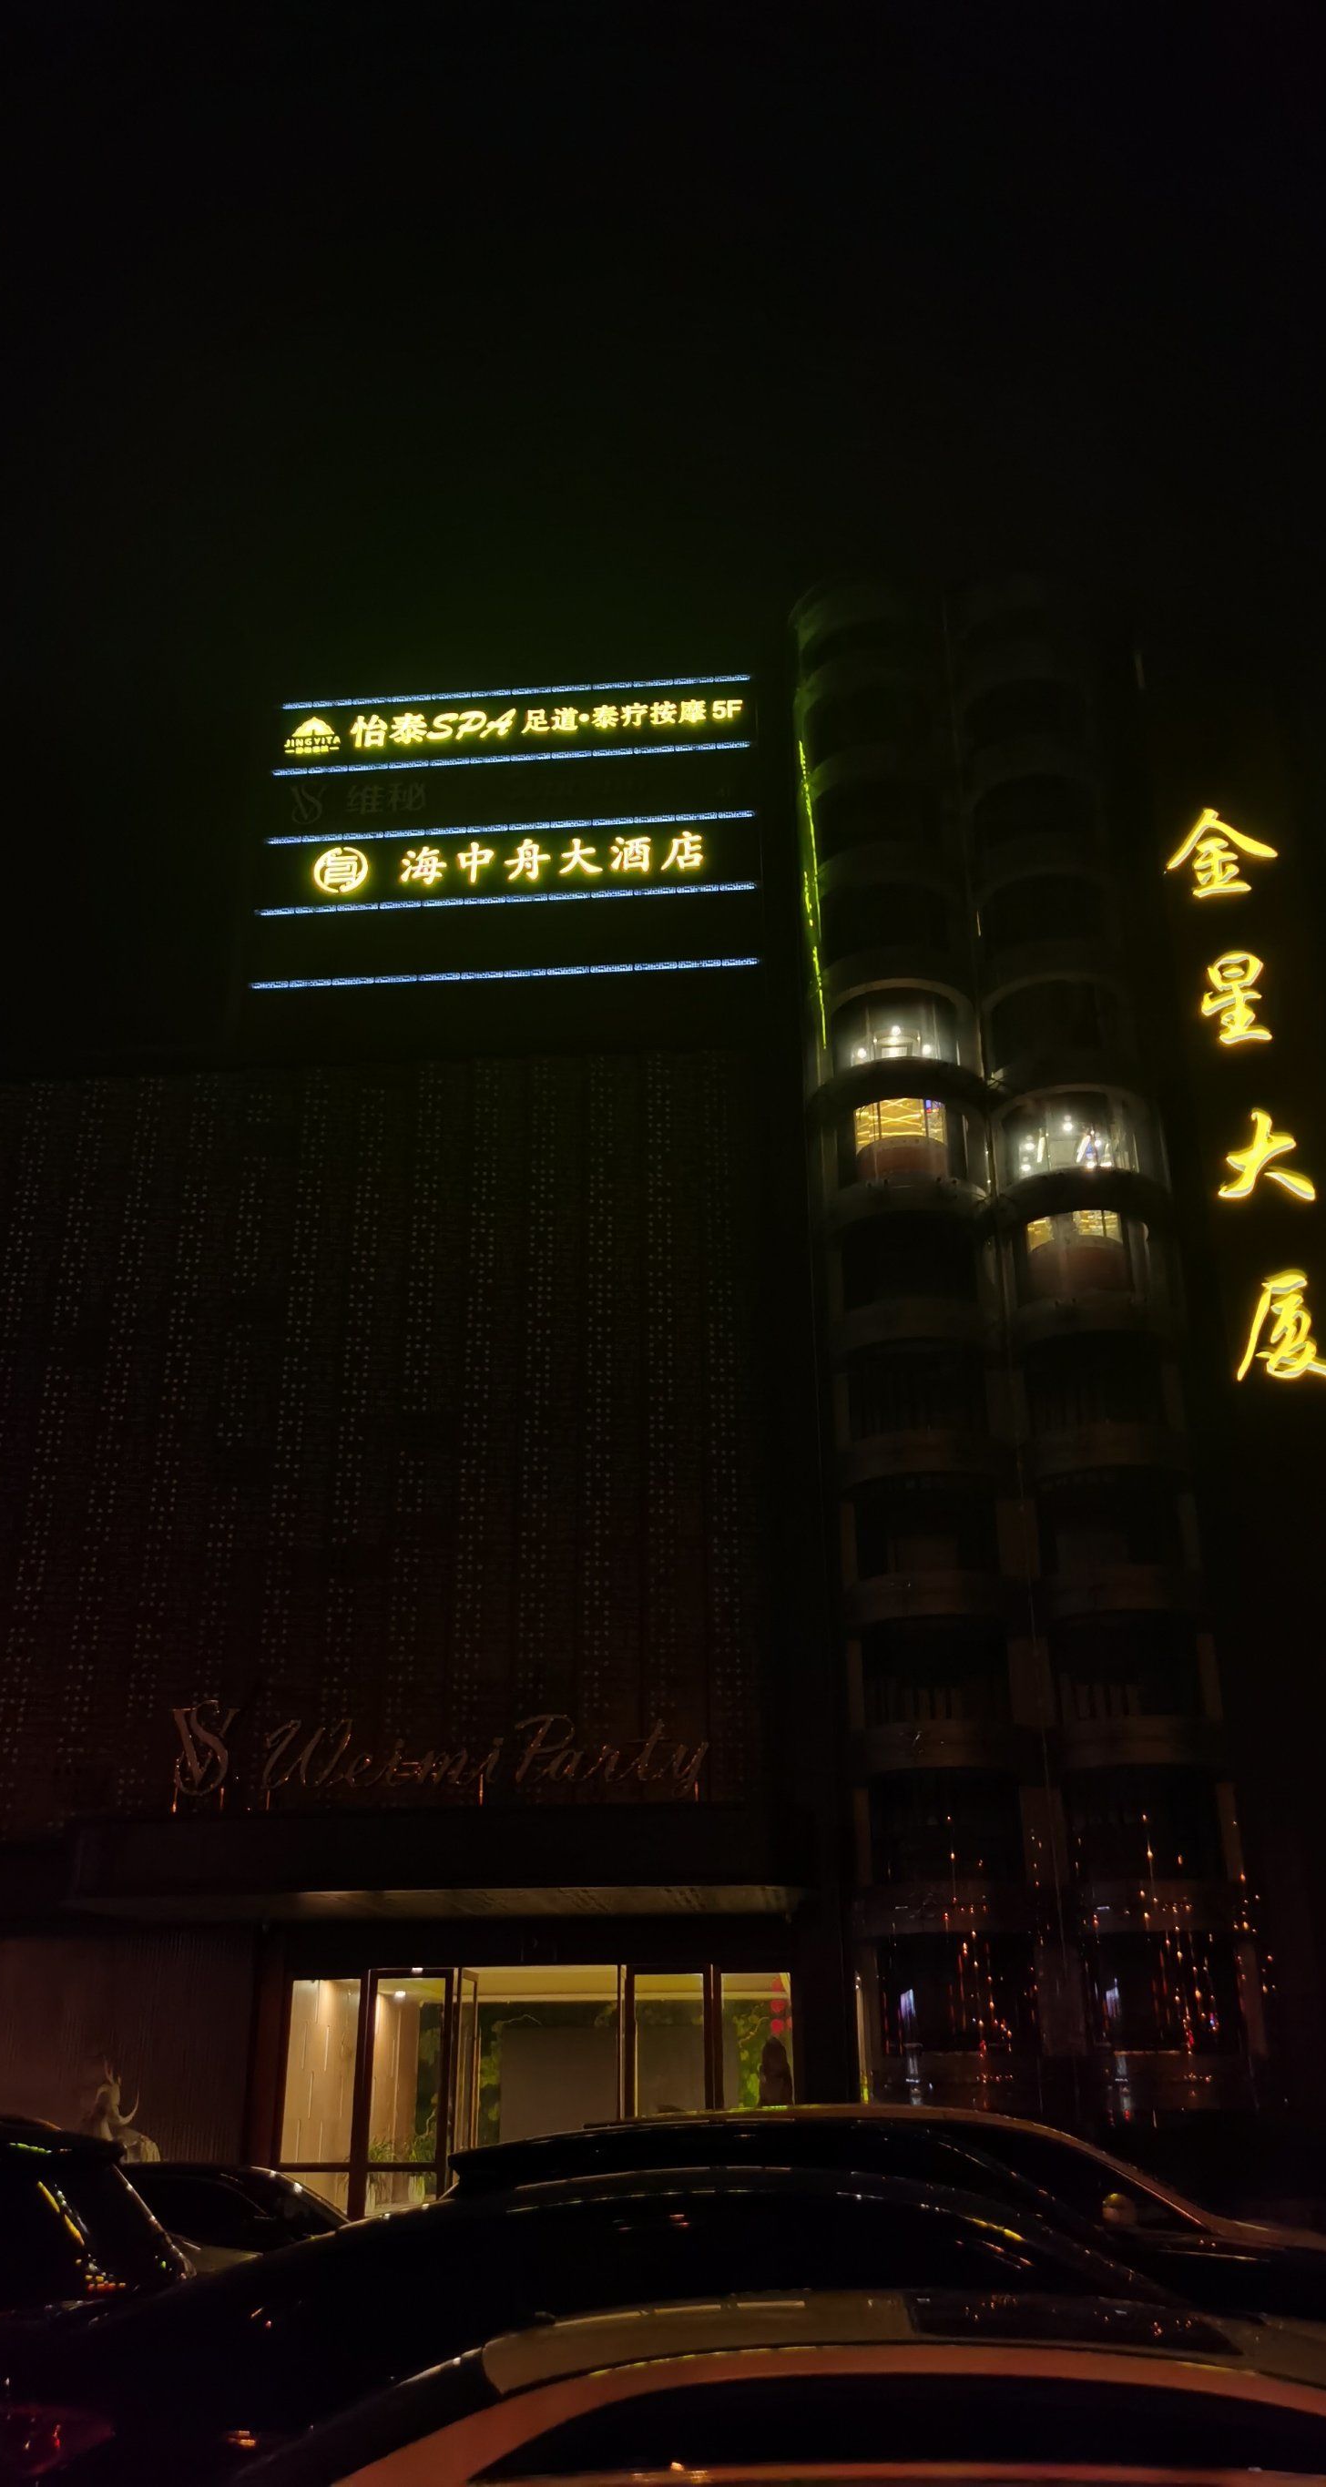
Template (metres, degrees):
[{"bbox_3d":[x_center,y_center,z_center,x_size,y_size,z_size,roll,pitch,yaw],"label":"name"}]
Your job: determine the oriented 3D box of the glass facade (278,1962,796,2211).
[{"bbox_3d":[-1.481,9.749,21.954,5.800,3.017,0.300,-2,-26,4],"label":"glass facade"}]

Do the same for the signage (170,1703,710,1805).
[{"bbox_3d":[-2.514,5.592,21.516,6.100,1.094,0.150,-2,-26,4],"label":"signage"}]

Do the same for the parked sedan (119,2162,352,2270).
[{"bbox_3d":[-3.330,7.664,14.413,4.750,1.460,1.820,-2,-26,4],"label":"parked sedan"}]

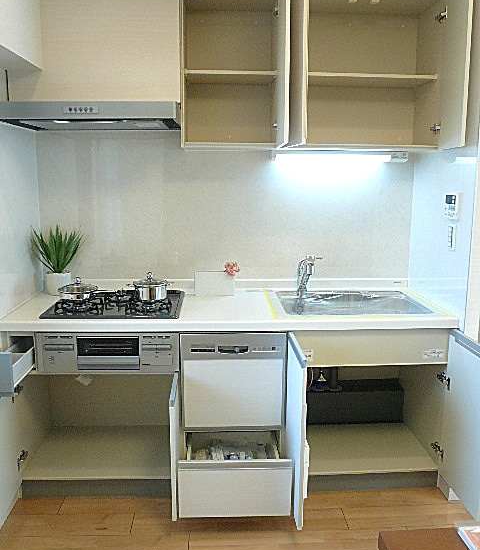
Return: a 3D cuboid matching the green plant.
[{"bbox_3d":[-0.909,-0.120,2.592,0.270,0.250,0.250,0,10,-3],"label":"green plant"}]

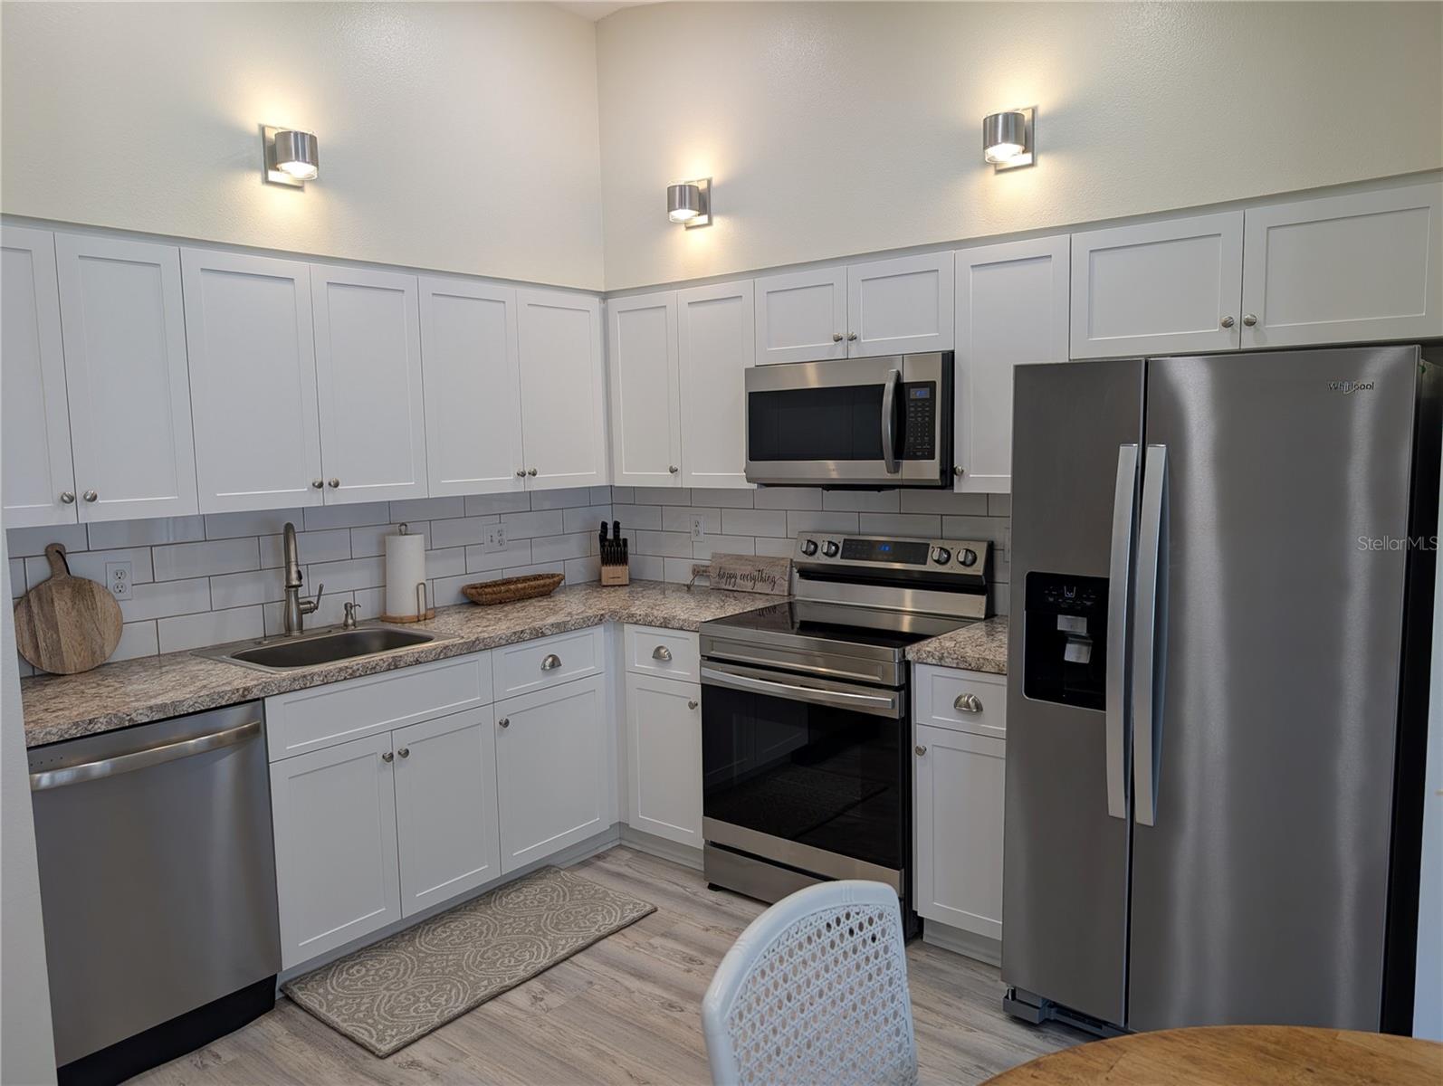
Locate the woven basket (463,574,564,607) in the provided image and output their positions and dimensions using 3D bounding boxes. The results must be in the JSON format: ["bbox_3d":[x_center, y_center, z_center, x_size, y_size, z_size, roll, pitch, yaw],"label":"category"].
[{"bbox_3d":[-0.816,0.189,3.964,0.180,0.077,0.480,4,8,44],"label":"woven basket"}]

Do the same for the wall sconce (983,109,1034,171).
[{"bbox_3d":[0.807,-1.157,2.837,0.127,0.166,0.135,4,8,39],"label":"wall sconce"}]

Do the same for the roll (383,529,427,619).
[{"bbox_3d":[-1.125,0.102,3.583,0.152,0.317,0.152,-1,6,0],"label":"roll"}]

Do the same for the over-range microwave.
[{"bbox_3d":[0.494,-0.405,3.416,0.757,0.420,0.420,4,8,39],"label":"over-range microwave"}]

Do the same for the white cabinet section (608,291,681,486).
[{"bbox_3d":[-0.195,-0.600,4.012,0.367,0.731,0.325,4,8,39],"label":"white cabinet section"}]

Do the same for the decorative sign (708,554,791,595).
[{"bbox_3d":[0.106,0.125,4.022,0.420,0.149,0.020,4,1,39],"label":"decorative sign"}]

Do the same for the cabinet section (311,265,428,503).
[{"bbox_3d":[-1.242,-0.505,3.312,0.325,0.731,0.377,4,8,39],"label":"cabinet section"}]

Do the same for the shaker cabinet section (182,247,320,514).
[{"bbox_3d":[-1.479,-0.469,3.023,0.325,0.731,0.375,4,8,39],"label":"shaker cabinet section"}]

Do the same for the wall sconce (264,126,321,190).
[{"bbox_3d":[-1.365,-1.247,3.203,0.150,0.184,0.125,4,8,39],"label":"wall sconce"}]

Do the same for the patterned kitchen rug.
[{"bbox_3d":[-0.728,1.233,3.068,0.525,0.014,1.010,4,8,39],"label":"patterned kitchen rug"}]

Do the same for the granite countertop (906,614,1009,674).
[{"bbox_3d":[0.870,0.307,3.030,0.352,0.048,0.637,4,8,39],"label":"granite countertop"}]

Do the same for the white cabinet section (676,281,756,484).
[{"bbox_3d":[0.086,-0.582,3.783,0.359,0.731,0.325,4,8,39],"label":"white cabinet section"}]

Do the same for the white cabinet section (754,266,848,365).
[{"bbox_3d":[0.369,-0.778,3.526,0.383,0.296,0.325,4,8,39],"label":"white cabinet section"}]

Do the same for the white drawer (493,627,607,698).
[{"bbox_3d":[-0.737,0.401,3.578,0.450,0.177,0.503,4,8,39],"label":"white drawer"}]

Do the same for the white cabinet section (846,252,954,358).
[{"bbox_3d":[0.664,-0.758,3.286,0.379,0.296,0.325,4,8,39],"label":"white cabinet section"}]

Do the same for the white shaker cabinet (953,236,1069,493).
[{"bbox_3d":[0.953,-0.533,3.086,0.352,0.750,0.334,4,8,39],"label":"white shaker cabinet"}]

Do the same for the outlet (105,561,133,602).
[{"bbox_3d":[-1.763,0.112,2.933,0.010,0.114,0.070,4,8,39],"label":"outlet"}]

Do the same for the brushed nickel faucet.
[{"bbox_3d":[-1.324,0.122,3.208,0.130,0.370,0.250,-6,7,-36],"label":"brushed nickel faucet"}]

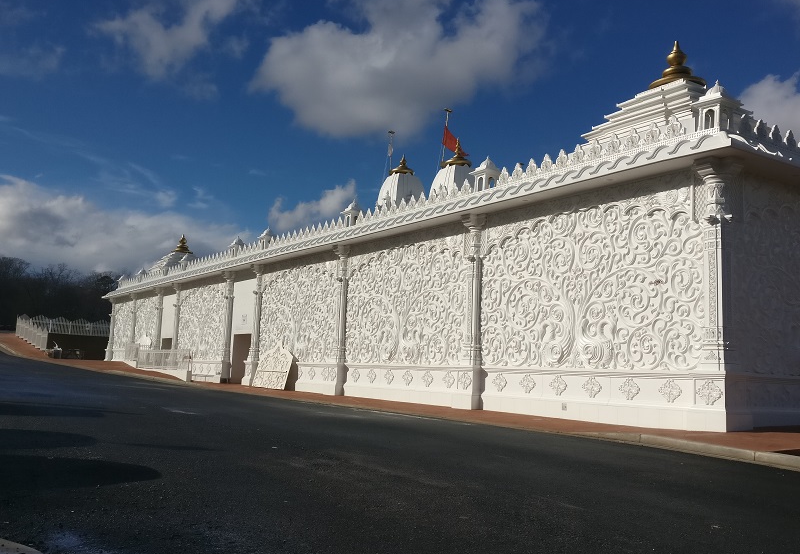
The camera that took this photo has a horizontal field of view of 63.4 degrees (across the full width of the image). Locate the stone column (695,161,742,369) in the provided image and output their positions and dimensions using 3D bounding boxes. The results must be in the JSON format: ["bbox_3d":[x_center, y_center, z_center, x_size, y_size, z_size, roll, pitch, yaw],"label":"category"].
[{"bbox_3d":[6.761,-0.276,13.834,0.650,4.557,0.600,7,-10,-38],"label":"stone column"}]

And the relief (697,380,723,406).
[{"bbox_3d":[7.520,2.802,15.698,0.060,0.620,0.650,9,-11,-37],"label":"relief"}]

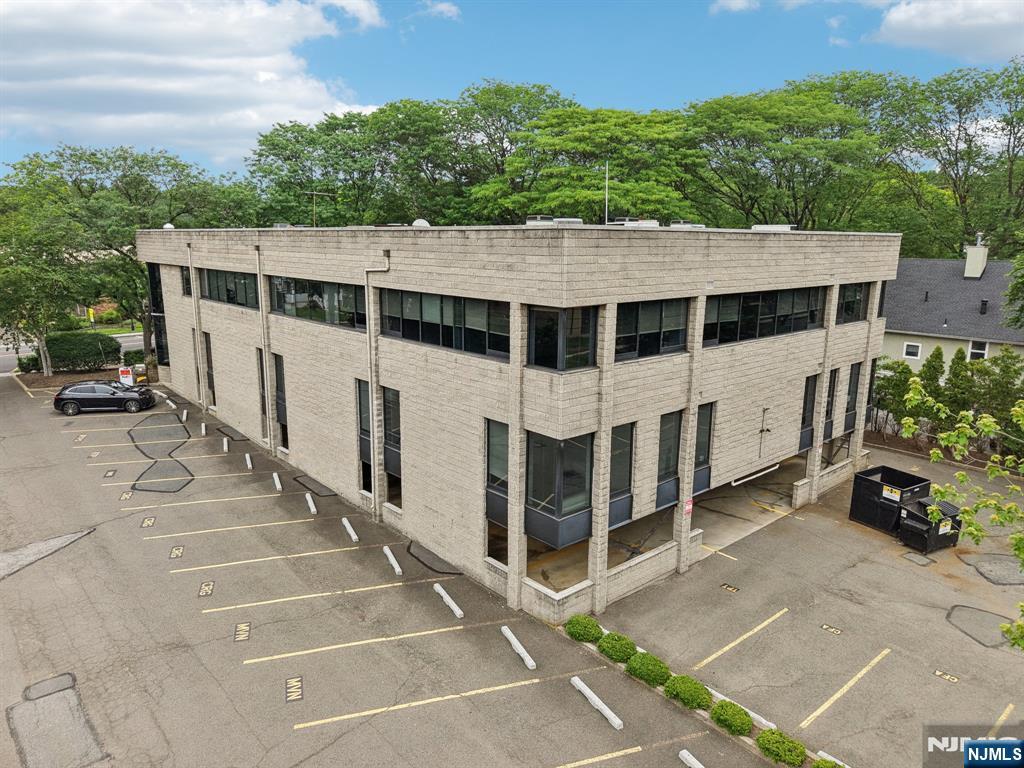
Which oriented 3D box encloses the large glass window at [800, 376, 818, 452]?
[{"bbox_3d":[11.305,1.137,27.196,1.230,2.930,0.180,-10,15,-40],"label":"large glass window"}]

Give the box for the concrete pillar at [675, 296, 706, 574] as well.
[{"bbox_3d":[5.405,1.689,21.786,0.420,8.710,0.390,-10,16,-41],"label":"concrete pillar"}]

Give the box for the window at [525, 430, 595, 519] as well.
[{"bbox_3d":[1.289,2.276,19.133,1.340,2.200,1.340,-10,16,-41],"label":"window"}]

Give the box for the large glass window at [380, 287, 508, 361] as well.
[{"bbox_3d":[-2.131,-1.917,21.295,0.120,1.600,6.850,-10,16,-41],"label":"large glass window"}]

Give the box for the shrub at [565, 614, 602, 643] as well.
[{"bbox_3d":[1.862,6.269,18.292,0.950,0.620,1.000,0,12,0],"label":"shrub"}]

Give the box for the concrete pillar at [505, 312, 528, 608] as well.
[{"bbox_3d":[0.207,2.031,19.103,0.390,8.440,0.430,-10,16,-41],"label":"concrete pillar"}]

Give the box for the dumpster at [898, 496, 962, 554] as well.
[{"bbox_3d":[14.484,4.953,24.678,1.680,1.360,1.120,-5,13,-25],"label":"dumpster"}]

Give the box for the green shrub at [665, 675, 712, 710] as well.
[{"bbox_3d":[4.000,6.963,16.119,0.920,0.520,1.060,-10,15,-40],"label":"green shrub"}]

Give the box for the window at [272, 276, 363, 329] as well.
[{"bbox_3d":[-7.564,-3.193,27.453,0.160,1.660,8.490,-10,15,-40],"label":"window"}]

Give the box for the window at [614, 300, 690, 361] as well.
[{"bbox_3d":[3.880,-1.515,19.886,3.550,1.610,0.120,-10,16,-41],"label":"window"}]

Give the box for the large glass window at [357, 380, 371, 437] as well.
[{"bbox_3d":[-5.172,0.965,25.510,0.160,2.140,1.170,-10,15,-40],"label":"large glass window"}]

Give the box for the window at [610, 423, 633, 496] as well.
[{"bbox_3d":[2.995,2.229,19.942,1.230,2.190,0.160,-10,15,-40],"label":"window"}]

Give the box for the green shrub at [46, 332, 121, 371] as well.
[{"bbox_3d":[-27.481,-2.116,45.246,3.800,2.100,2.000,-10,16,-41],"label":"green shrub"}]

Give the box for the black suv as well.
[{"bbox_3d":[-21.844,0.602,38.279,4.840,1.680,1.950,-2,12,-13],"label":"black suv"}]

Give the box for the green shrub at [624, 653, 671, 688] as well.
[{"bbox_3d":[3.200,6.668,16.625,1.000,0.640,1.100,0,12,0],"label":"green shrub"}]

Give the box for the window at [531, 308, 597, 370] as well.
[{"bbox_3d":[1.316,-1.239,18.350,1.350,1.570,1.230,-10,16,-41],"label":"window"}]

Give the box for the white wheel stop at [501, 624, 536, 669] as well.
[{"bbox_3d":[0.160,6.723,18.140,0.150,0.110,1.830,-4,13,-22],"label":"white wheel stop"}]

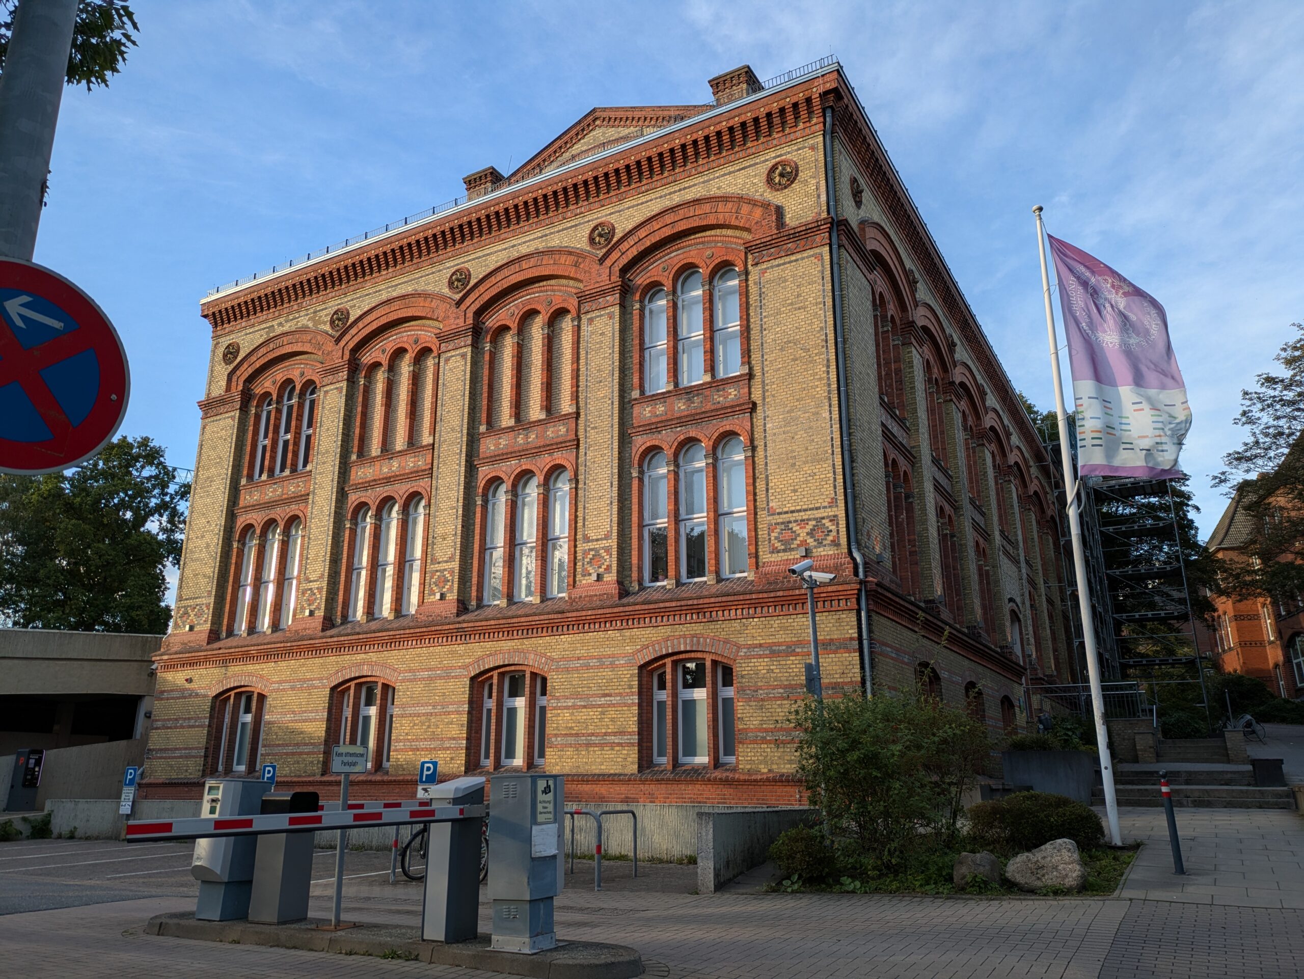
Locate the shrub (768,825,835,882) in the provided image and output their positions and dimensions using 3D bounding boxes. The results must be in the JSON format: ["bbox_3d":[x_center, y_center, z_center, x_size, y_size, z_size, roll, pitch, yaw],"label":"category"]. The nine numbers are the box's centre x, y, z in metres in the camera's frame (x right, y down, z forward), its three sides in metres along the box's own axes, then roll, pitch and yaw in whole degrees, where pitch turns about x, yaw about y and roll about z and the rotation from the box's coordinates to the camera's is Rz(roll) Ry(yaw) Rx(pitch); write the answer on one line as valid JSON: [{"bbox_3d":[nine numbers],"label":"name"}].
[{"bbox_3d":[1.653,4.026,10.400,0.760,0.660,0.740,-10,-19,28],"label":"shrub"}]

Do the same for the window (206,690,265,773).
[{"bbox_3d":[-11.593,6.892,26.852,2.380,2.500,0.350,-10,-19,28],"label":"window"}]

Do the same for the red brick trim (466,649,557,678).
[{"bbox_3d":[-3.296,4.069,22.182,2.720,0.650,0.180,-10,-20,28],"label":"red brick trim"}]

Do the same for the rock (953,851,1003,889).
[{"bbox_3d":[3.069,3.596,8.869,0.470,0.380,0.400,-5,-18,17],"label":"rock"}]

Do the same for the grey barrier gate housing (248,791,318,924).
[{"bbox_3d":[-3.545,3.535,9.107,0.353,1.170,0.384,-7,-18,23],"label":"grey barrier gate housing"}]

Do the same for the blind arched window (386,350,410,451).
[{"bbox_3d":[-7.313,-2.601,27.270,0.740,3.120,0.220,-10,-19,28],"label":"blind arched window"}]

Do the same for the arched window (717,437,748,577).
[{"bbox_3d":[1.866,0.347,21.148,0.780,3.280,0.170,-10,-20,28],"label":"arched window"}]

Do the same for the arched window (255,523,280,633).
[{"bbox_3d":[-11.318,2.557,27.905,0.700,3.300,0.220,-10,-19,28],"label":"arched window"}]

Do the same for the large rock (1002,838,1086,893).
[{"bbox_3d":[3.676,3.514,8.784,0.780,0.520,0.520,-7,-18,20],"label":"large rock"}]

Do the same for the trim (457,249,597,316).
[{"bbox_3d":[-3.307,-5.533,25.350,4.660,1.250,0.450,-10,-19,28],"label":"trim"}]

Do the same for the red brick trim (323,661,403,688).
[{"bbox_3d":[-7.473,4.800,24.451,2.740,0.630,0.180,-10,-20,28],"label":"red brick trim"}]

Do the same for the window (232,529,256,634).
[{"bbox_3d":[-12.474,2.775,29.114,0.820,3.330,0.250,-10,-19,28],"label":"window"}]

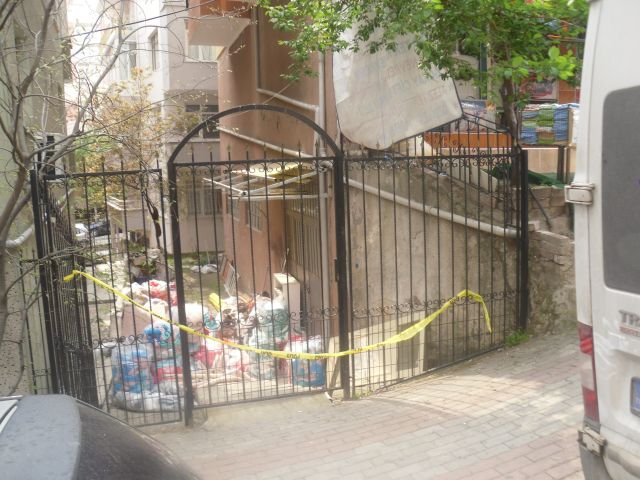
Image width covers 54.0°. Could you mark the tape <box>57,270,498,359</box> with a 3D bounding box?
[{"bbox_3d":[-0.126,0.503,4.580,3.200,0.820,0.180,-5,8,-17],"label":"tape"}]

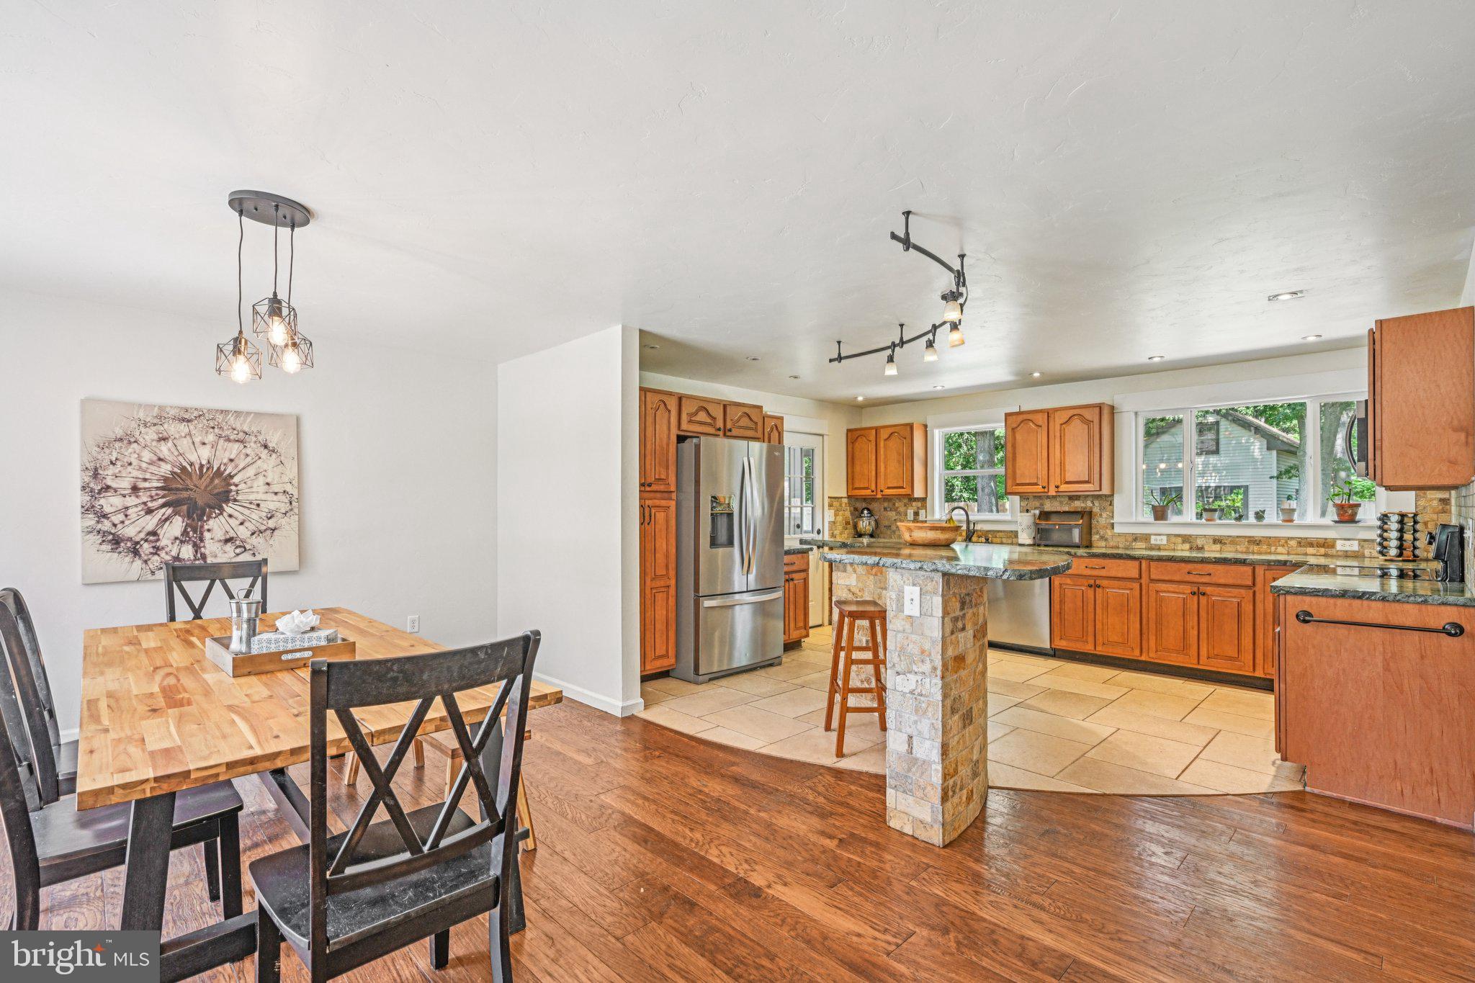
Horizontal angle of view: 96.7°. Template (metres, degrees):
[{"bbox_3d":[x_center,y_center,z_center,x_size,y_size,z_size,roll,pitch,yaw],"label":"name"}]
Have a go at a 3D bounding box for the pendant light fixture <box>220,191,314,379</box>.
[{"bbox_3d":[-1.672,-0.710,2.355,0.300,0.655,0.300,1,-1,-44],"label":"pendant light fixture"}]

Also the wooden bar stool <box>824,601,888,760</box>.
[{"bbox_3d":[0.680,0.997,3.570,0.360,0.745,0.430,0,-1,0],"label":"wooden bar stool"}]

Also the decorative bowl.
[{"bbox_3d":[1.020,0.223,3.456,0.340,0.110,0.340,0,-1,0],"label":"decorative bowl"}]

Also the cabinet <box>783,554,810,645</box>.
[{"bbox_3d":[0.215,0.974,5.927,0.560,0.880,0.649,1,-1,-44],"label":"cabinet"}]

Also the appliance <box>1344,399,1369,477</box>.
[{"bbox_3d":[3.683,-0.279,3.634,0.760,0.415,0.430,1,-1,-44],"label":"appliance"}]

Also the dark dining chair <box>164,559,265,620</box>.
[{"bbox_3d":[-2.515,0.860,3.202,0.470,1.005,0.550,1,-1,-37],"label":"dark dining chair"}]

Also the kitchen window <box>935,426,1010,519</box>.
[{"bbox_3d":[2.393,-0.188,6.680,0.090,0.930,0.810,1,-1,-44],"label":"kitchen window"}]

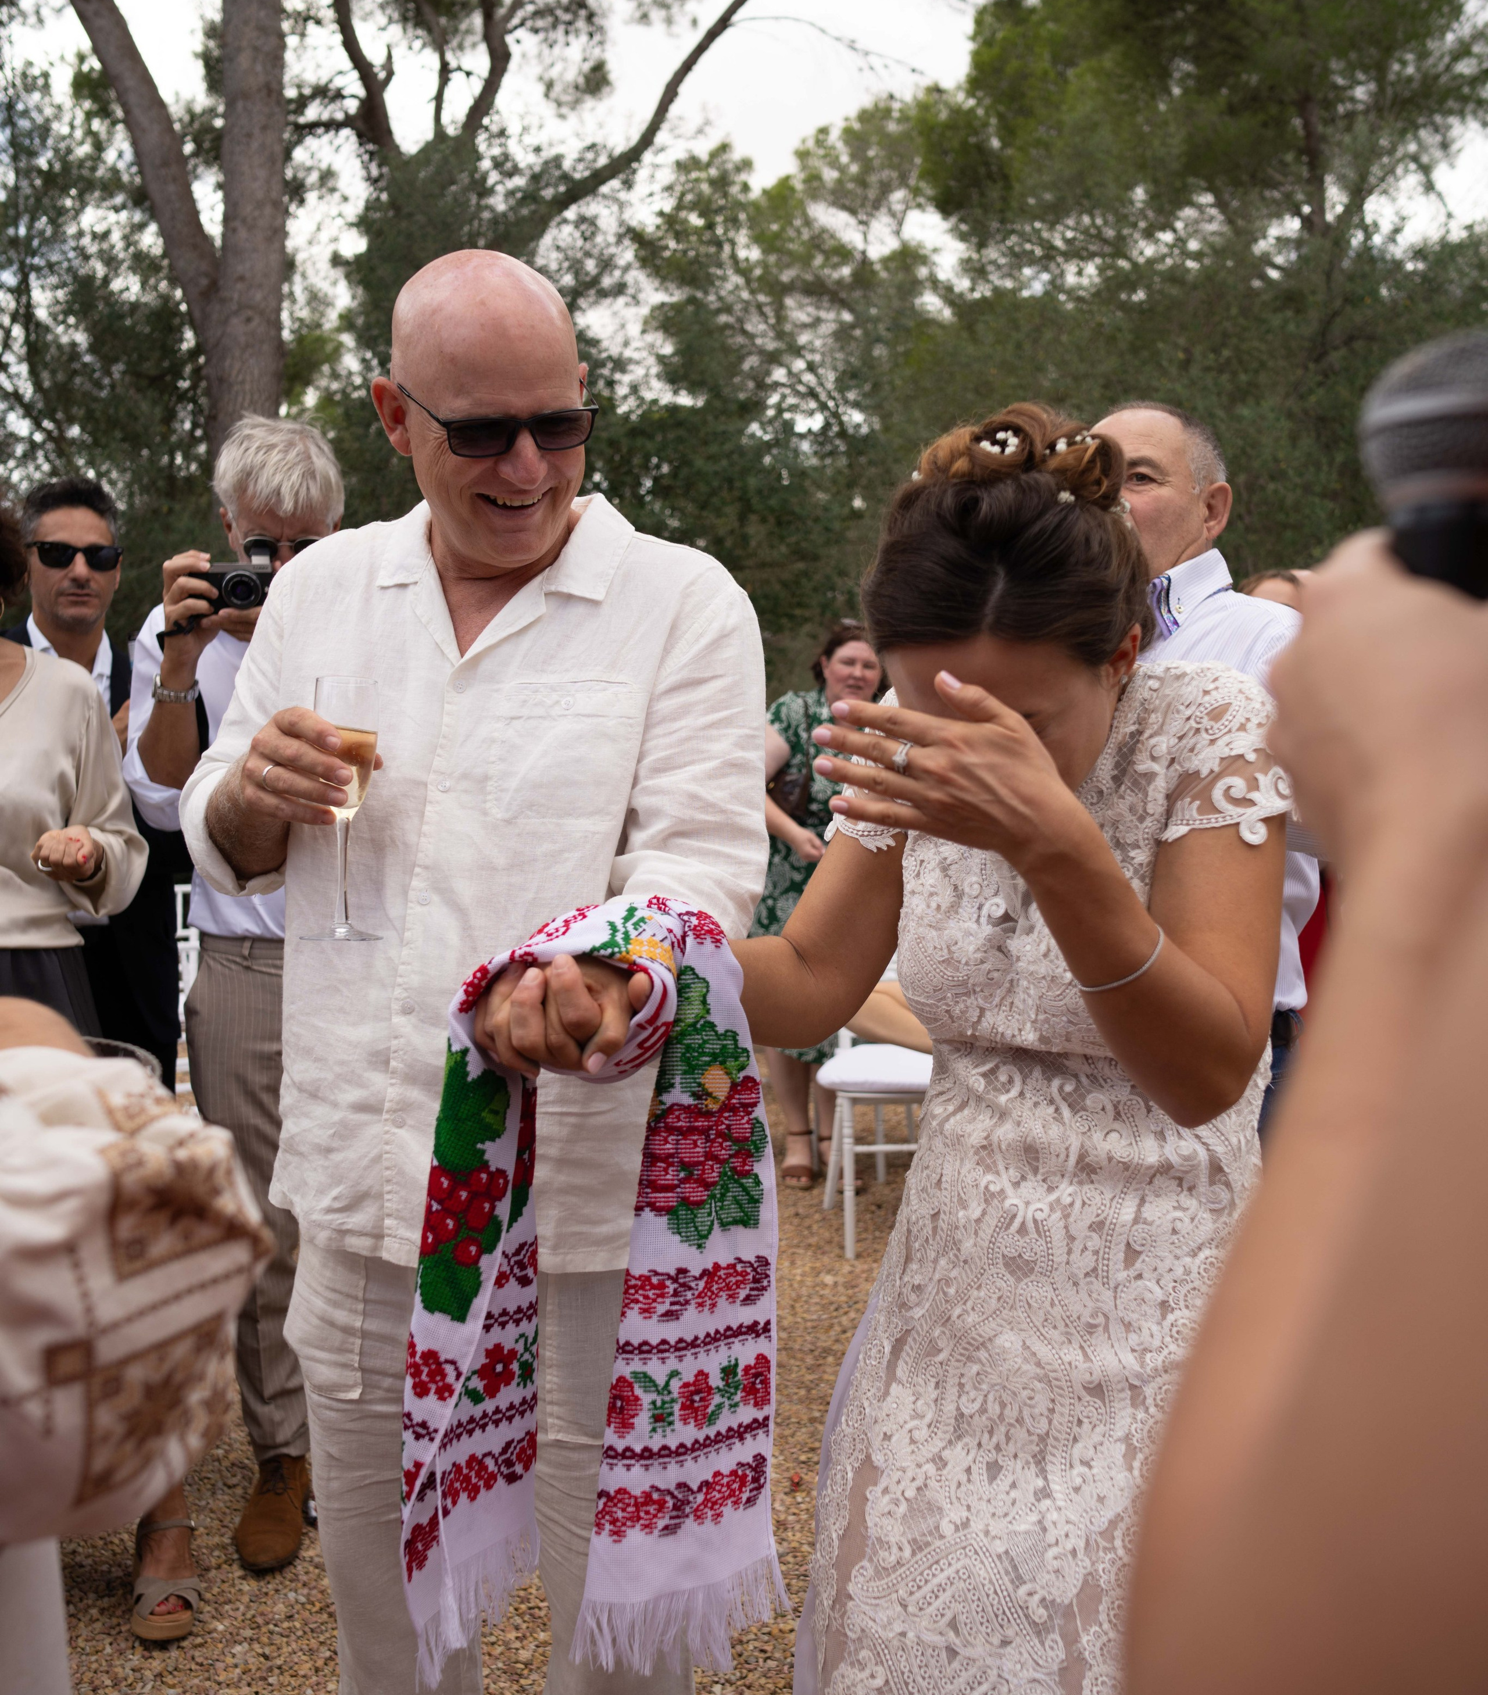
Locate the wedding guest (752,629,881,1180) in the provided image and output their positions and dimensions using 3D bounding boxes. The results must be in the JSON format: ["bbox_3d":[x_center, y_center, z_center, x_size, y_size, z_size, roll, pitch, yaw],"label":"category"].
[{"bbox_3d":[0.251,0.158,4.467,0.520,1.670,0.360,-1,3,-9],"label":"wedding guest"}]

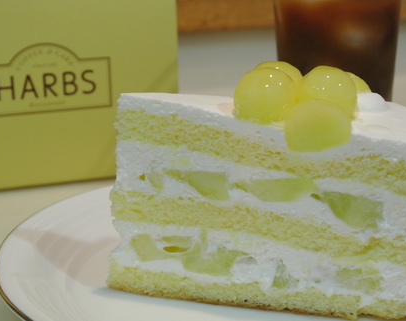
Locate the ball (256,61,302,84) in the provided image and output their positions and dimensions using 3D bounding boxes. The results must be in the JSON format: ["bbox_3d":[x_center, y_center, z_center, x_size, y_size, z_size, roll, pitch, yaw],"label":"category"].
[{"bbox_3d":[0.031,-0.030,0.382,0.025,0.023,0.025,-1,14,0],"label":"ball"}]

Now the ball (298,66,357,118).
[{"bbox_3d":[0.051,-0.027,0.371,0.025,0.023,0.025,-1,14,0],"label":"ball"}]

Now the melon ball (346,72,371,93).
[{"bbox_3d":[0.061,-0.026,0.391,0.025,0.023,0.025,-1,14,0],"label":"melon ball"}]

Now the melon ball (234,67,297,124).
[{"bbox_3d":[0.025,-0.026,0.361,0.025,0.023,0.025,-1,14,0],"label":"melon ball"}]

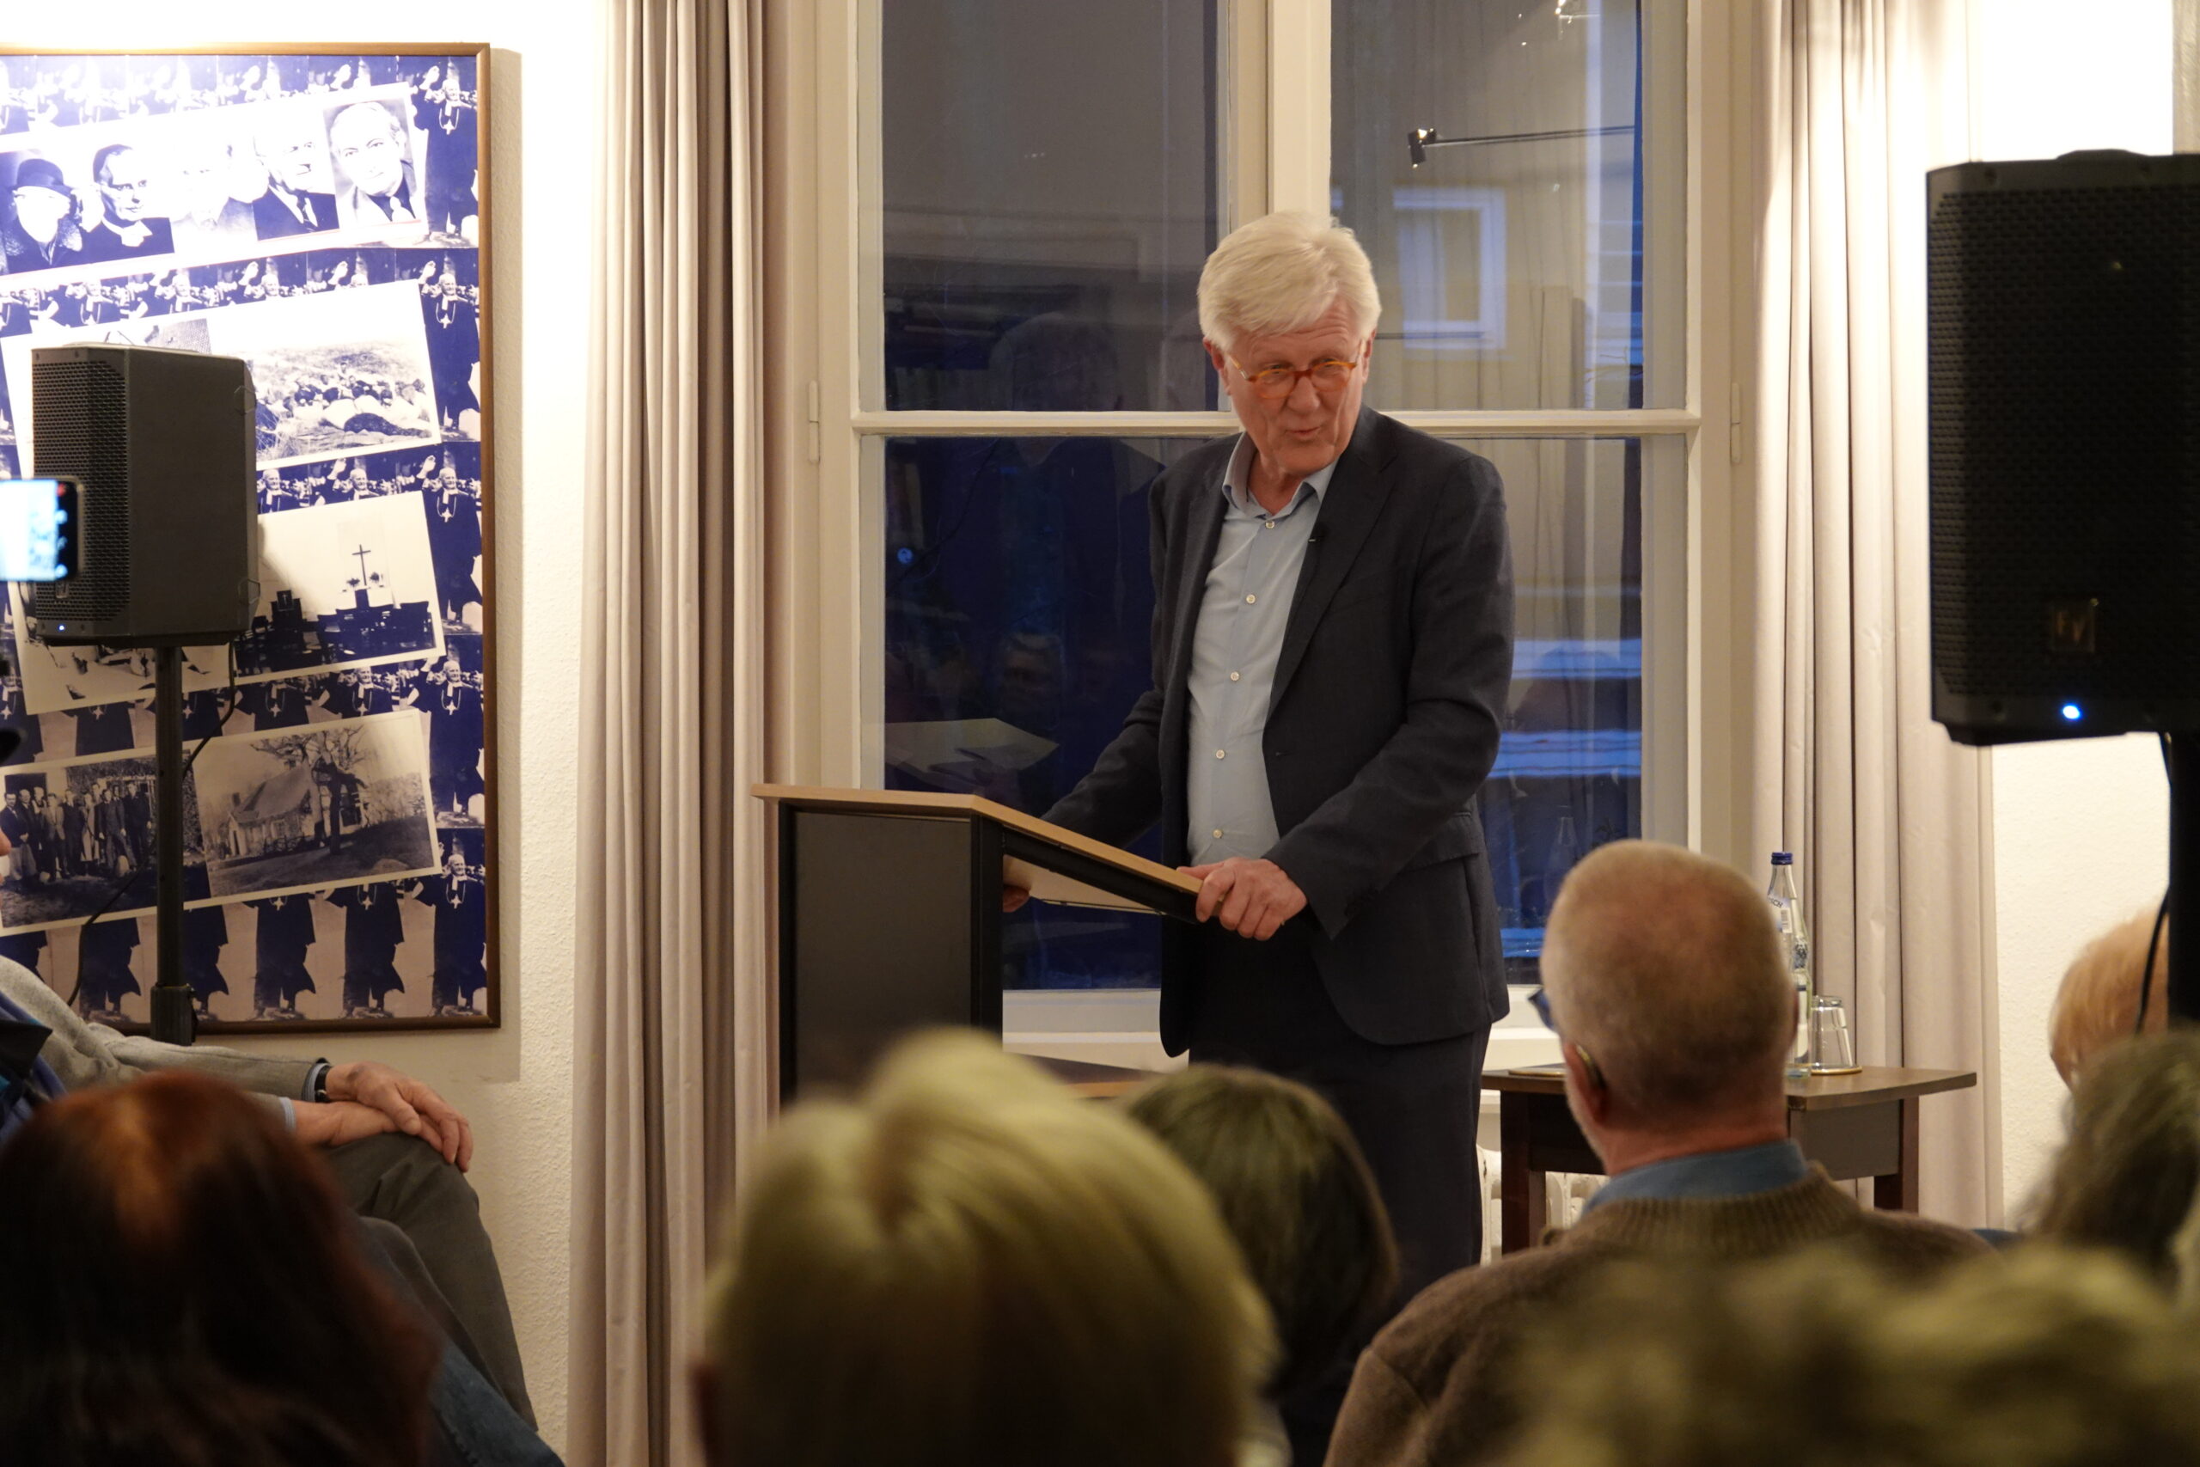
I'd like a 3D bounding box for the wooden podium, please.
[{"bbox_3d":[-0.136,0.636,7.833,0.310,1.148,0.553,-1,1,-29],"label":"wooden podium"}]

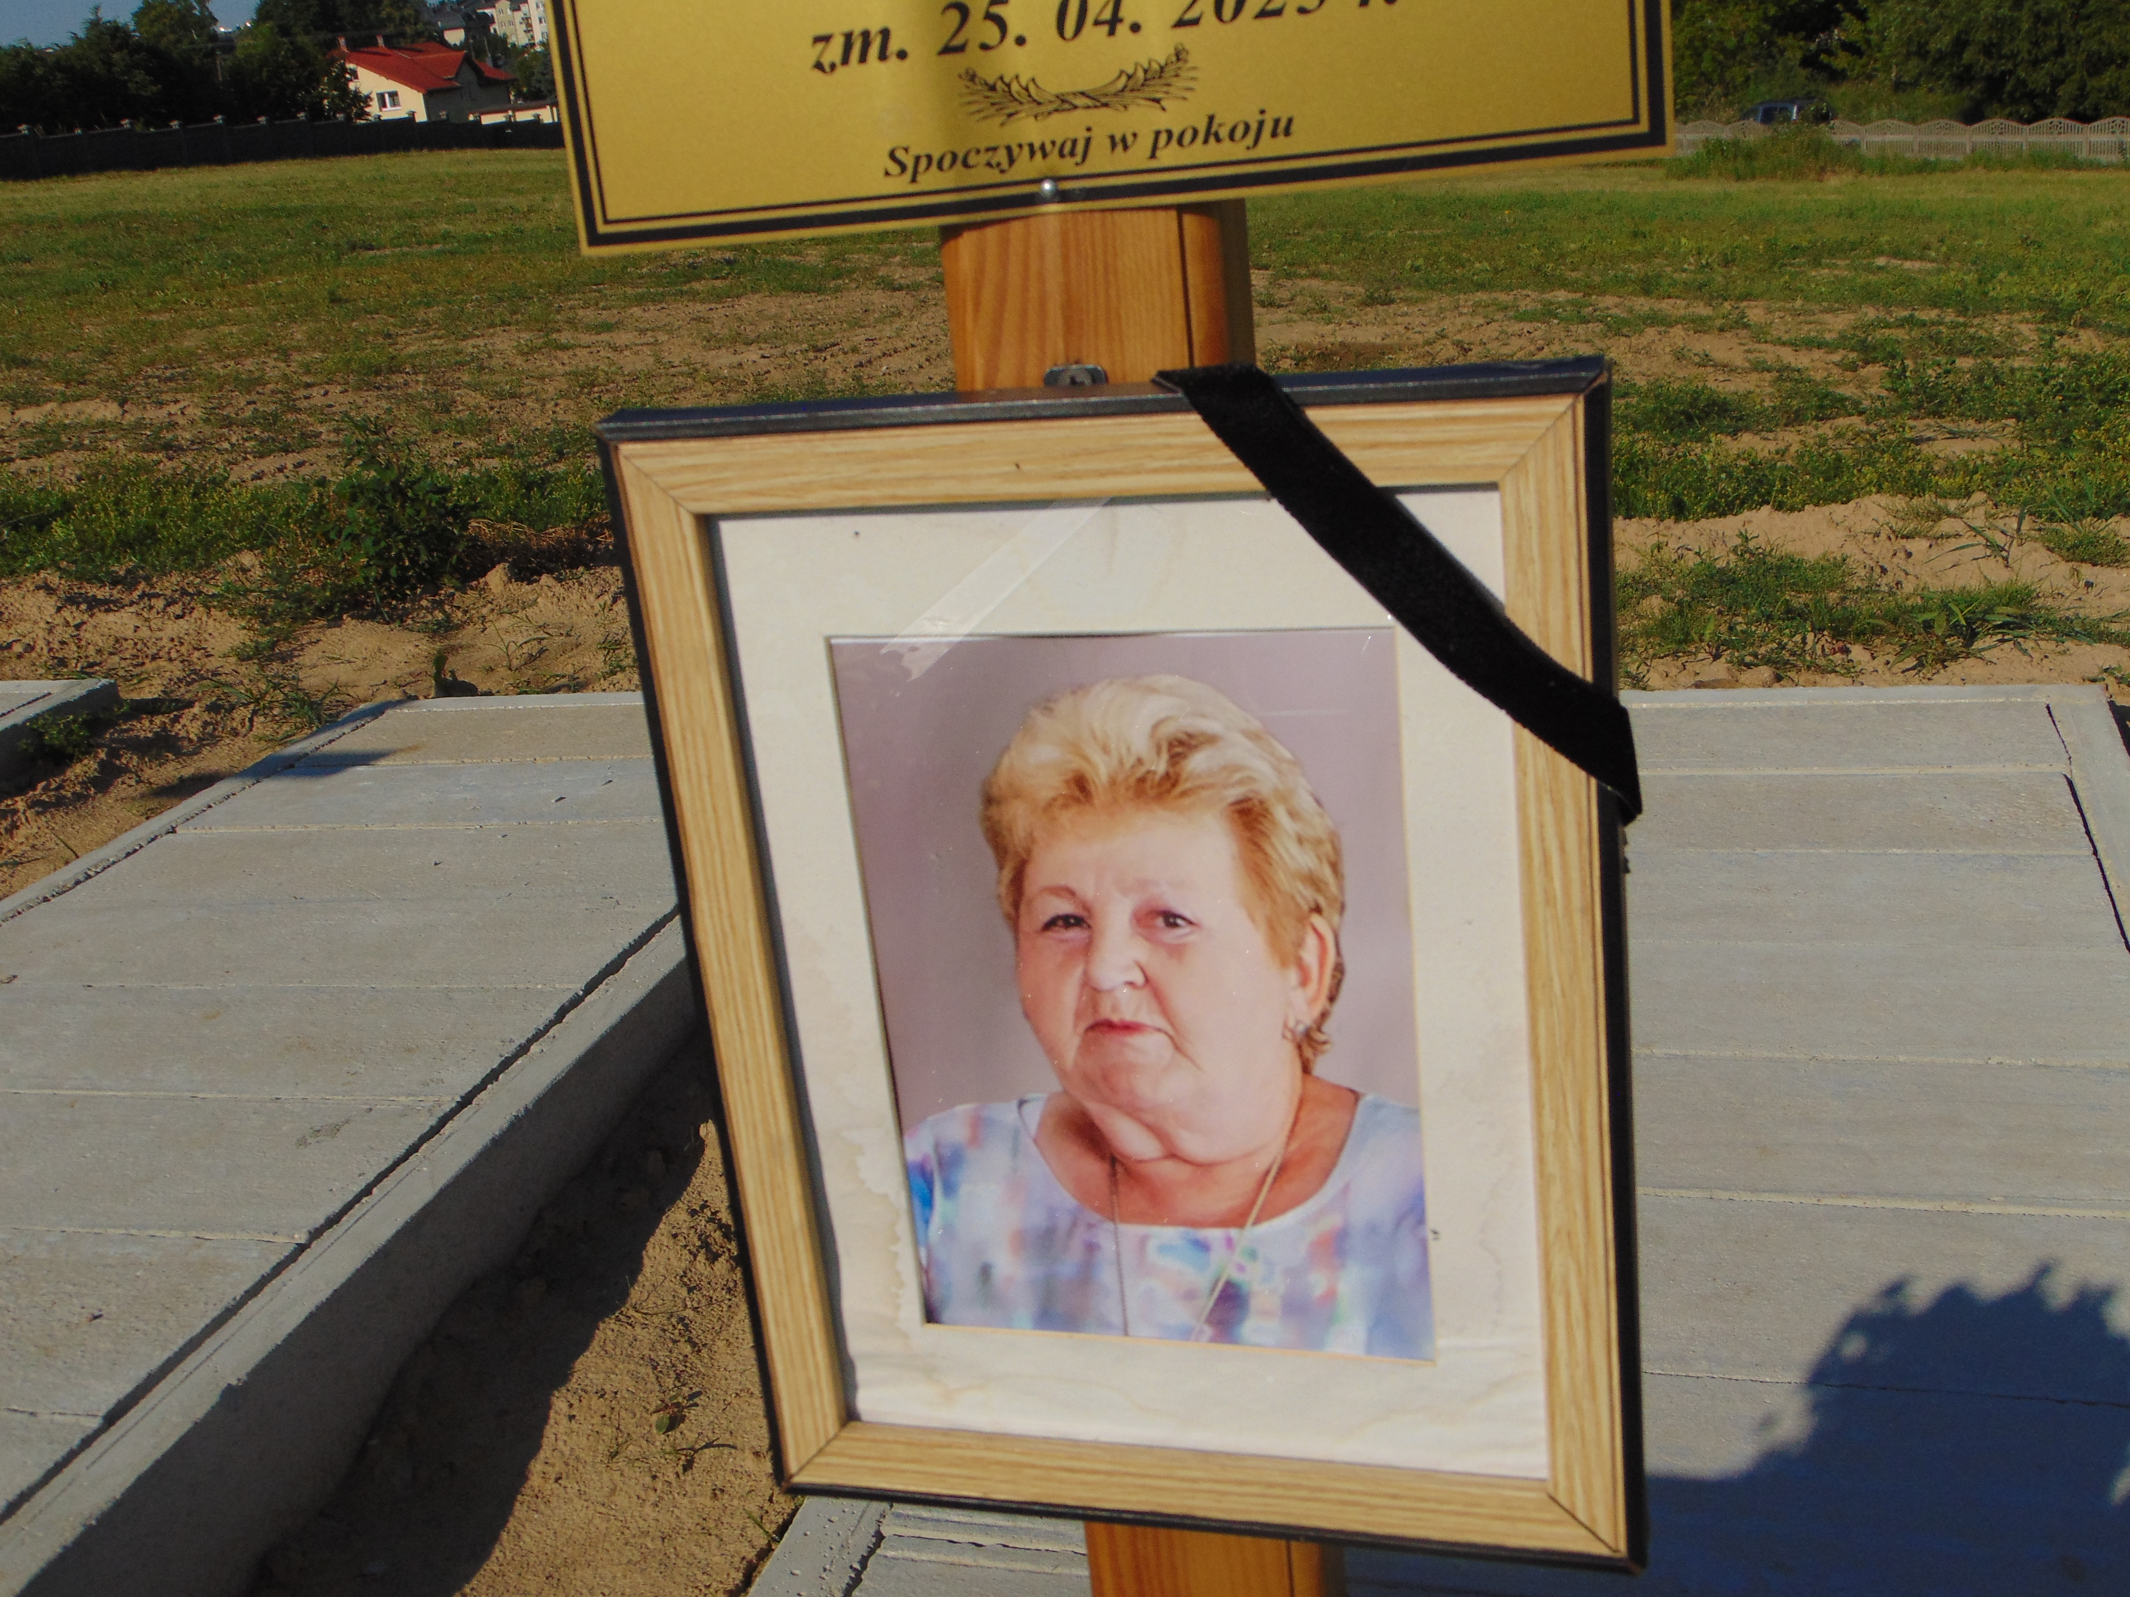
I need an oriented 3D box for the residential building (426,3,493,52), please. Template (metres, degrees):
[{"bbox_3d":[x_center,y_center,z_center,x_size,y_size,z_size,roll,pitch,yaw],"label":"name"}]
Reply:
[{"bbox_3d":[-71.640,-90.810,285.000,9.500,8.000,9.000,-7,17,1],"label":"residential building"}]

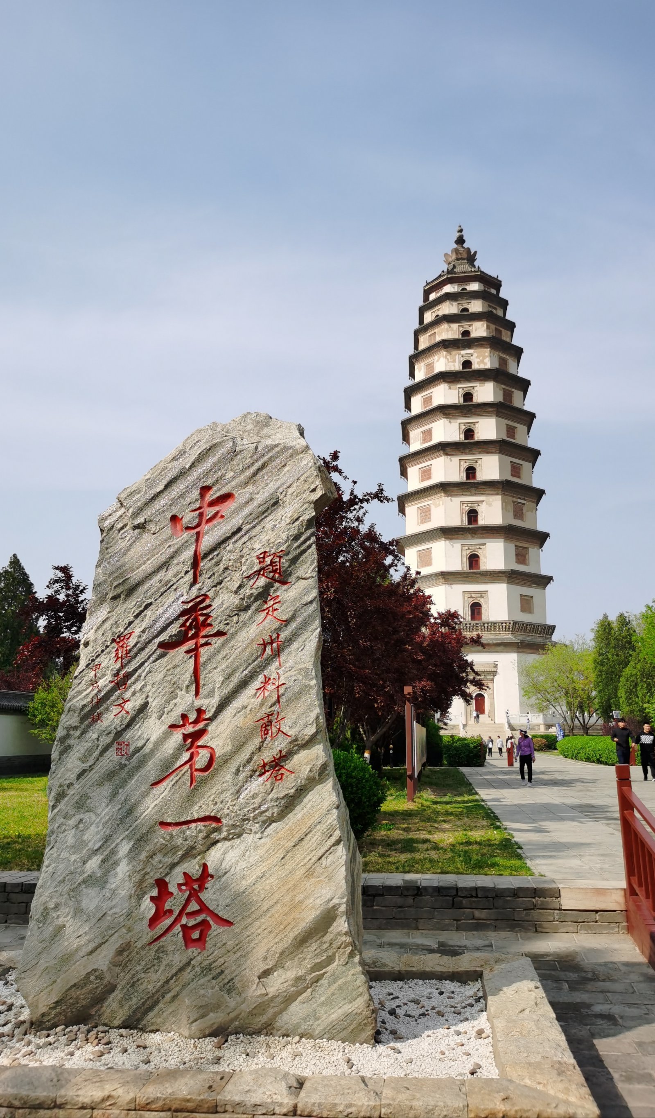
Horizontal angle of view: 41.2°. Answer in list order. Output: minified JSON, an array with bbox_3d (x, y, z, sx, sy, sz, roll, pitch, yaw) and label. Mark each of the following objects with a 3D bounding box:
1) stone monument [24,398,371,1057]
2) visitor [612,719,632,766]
[{"bbox_3d":[-0.630,0.786,4.862,1.760,3.280,0.620,-1,-12,7],"label":"stone monument"},{"bbox_3d":[7.585,4.962,22.253,0.550,1.760,0.380,-2,-12,10],"label":"visitor"}]

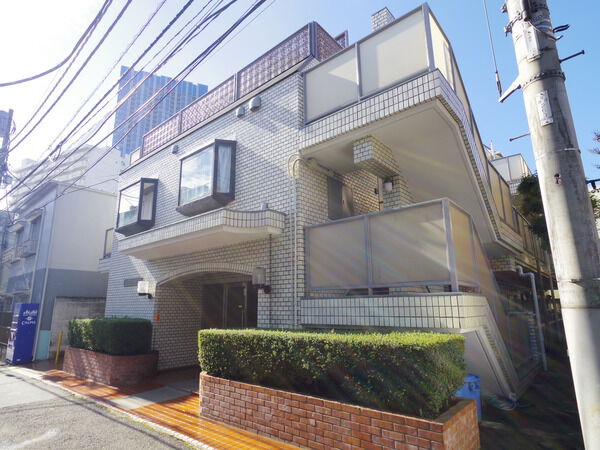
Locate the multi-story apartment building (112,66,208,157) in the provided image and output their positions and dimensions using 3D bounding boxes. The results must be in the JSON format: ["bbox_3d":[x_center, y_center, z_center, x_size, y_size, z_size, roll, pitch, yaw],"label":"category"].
[{"bbox_3d":[-109.031,-26.063,263.773,62.412,174.360,35.000,5,-14,-23],"label":"multi-story apartment building"}]

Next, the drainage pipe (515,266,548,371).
[{"bbox_3d":[4.499,1.769,6.718,0.340,1.930,0.120,-12,-17,40],"label":"drainage pipe"}]

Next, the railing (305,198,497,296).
[{"bbox_3d":[1.415,0.528,5.129,2.180,1.080,1.620,-12,-17,40],"label":"railing"}]

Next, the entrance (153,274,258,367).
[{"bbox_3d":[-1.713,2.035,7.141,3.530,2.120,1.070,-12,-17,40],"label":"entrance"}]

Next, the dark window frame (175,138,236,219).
[{"bbox_3d":[-1.877,-0.935,6.989,1.290,1.280,0.450,-12,-17,40],"label":"dark window frame"}]

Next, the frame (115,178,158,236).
[{"bbox_3d":[-4.250,-0.453,9.012,1.260,1.270,0.430,-12,-17,40],"label":"frame"}]

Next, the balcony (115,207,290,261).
[{"bbox_3d":[-2.316,0.286,6.726,4.630,0.310,1.010,-12,-17,40],"label":"balcony"}]

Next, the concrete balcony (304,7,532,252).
[{"bbox_3d":[2.339,-0.977,6.598,2.260,2.900,4.540,-12,-17,40],"label":"concrete balcony"}]

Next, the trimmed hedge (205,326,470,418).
[{"bbox_3d":[0.061,1.672,4.368,3.480,0.590,0.840,-12,-17,40],"label":"trimmed hedge"}]

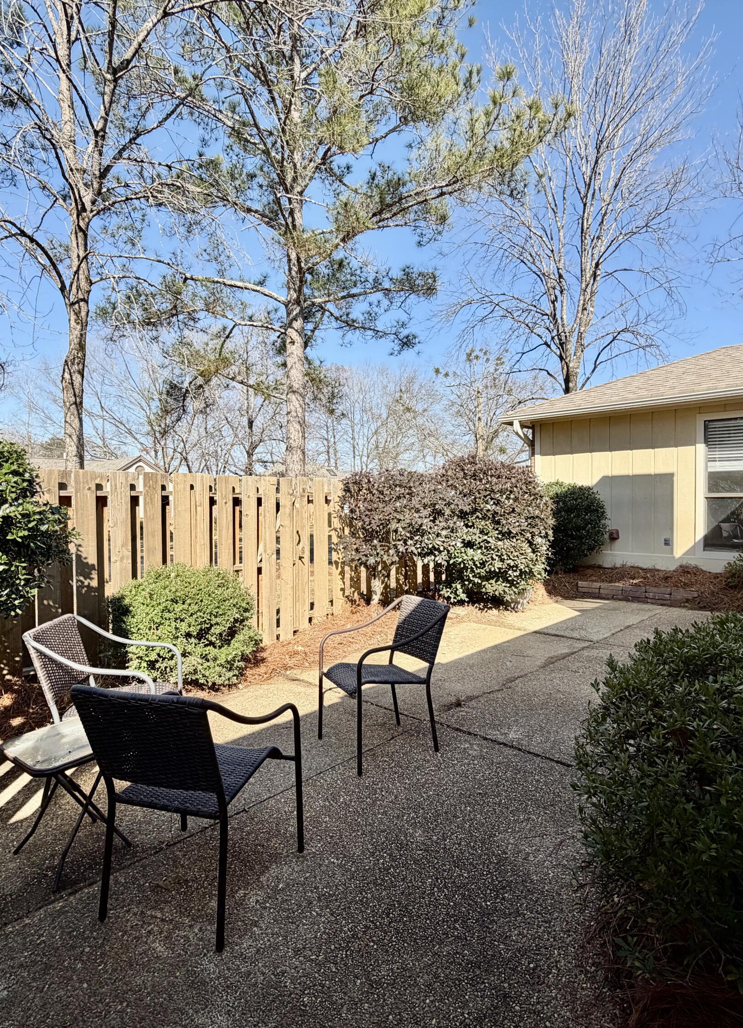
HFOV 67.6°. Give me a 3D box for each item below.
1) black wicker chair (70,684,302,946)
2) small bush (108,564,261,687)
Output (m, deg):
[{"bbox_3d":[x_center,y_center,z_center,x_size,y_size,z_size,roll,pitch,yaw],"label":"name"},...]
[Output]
[{"bbox_3d":[-0.688,1.038,2.184,0.623,0.880,0.670,0,1,17],"label":"black wicker chair"},{"bbox_3d":[-1.629,0.927,4.867,1.120,0.970,1.320,0,1,44],"label":"small bush"}]

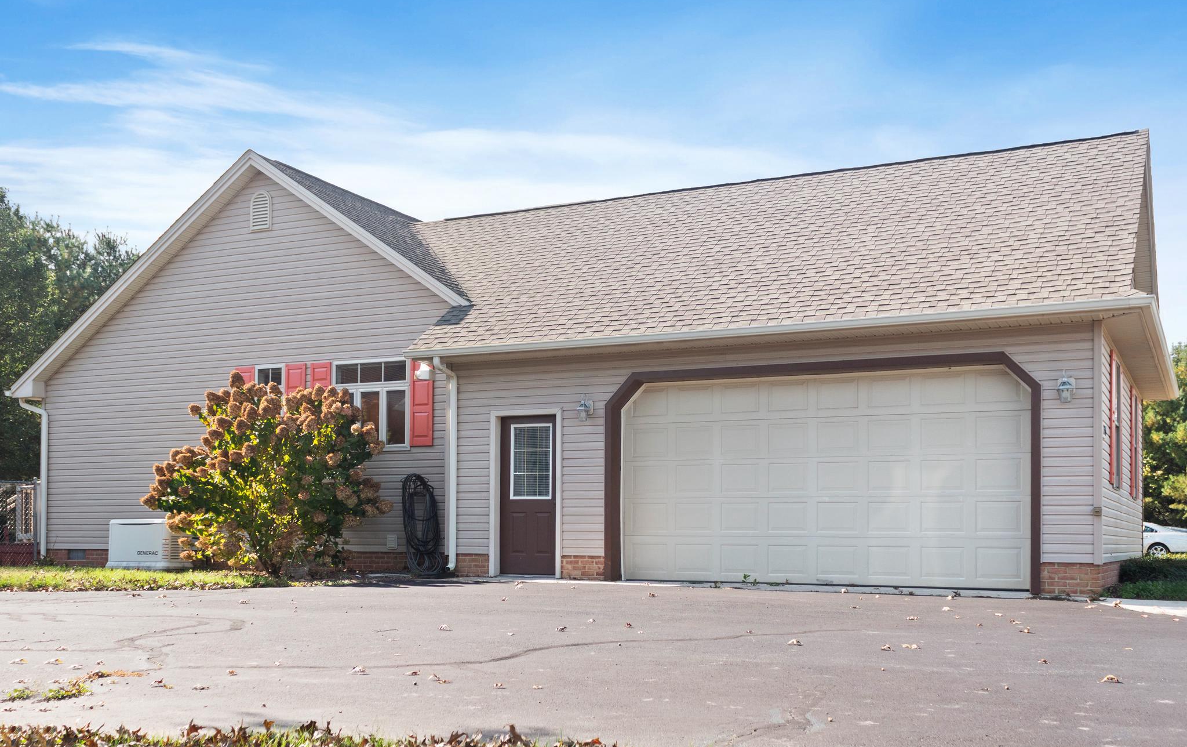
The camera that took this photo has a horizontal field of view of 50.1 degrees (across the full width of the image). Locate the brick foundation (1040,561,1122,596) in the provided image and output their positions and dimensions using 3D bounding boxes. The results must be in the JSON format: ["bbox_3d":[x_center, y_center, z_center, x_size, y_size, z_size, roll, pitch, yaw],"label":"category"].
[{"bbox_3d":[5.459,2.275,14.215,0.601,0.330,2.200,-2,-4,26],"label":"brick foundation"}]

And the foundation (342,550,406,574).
[{"bbox_3d":[-3.111,2.720,18.380,1.222,0.294,0.200,-2,-4,26],"label":"foundation"}]

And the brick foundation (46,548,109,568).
[{"bbox_3d":[-8.392,3.030,20.868,1.432,0.304,0.200,-2,-4,26],"label":"brick foundation"}]

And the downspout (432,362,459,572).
[{"bbox_3d":[-1.900,1.169,16.403,0.120,2.830,0.450,-2,-4,26],"label":"downspout"}]

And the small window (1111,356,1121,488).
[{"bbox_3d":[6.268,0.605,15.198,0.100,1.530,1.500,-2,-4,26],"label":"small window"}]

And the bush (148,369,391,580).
[{"bbox_3d":[-4.450,1.357,17.272,2.950,2.750,2.300,-2,-4,26],"label":"bush"}]

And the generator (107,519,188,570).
[{"bbox_3d":[-6.682,2.577,19.108,1.200,0.750,0.630,-2,-4,26],"label":"generator"}]

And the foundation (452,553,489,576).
[{"bbox_3d":[-1.557,2.493,16.610,0.568,0.290,0.200,-2,-4,26],"label":"foundation"}]

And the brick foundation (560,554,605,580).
[{"bbox_3d":[-0.091,2.417,15.876,0.622,0.300,0.200,-2,-4,26],"label":"brick foundation"}]

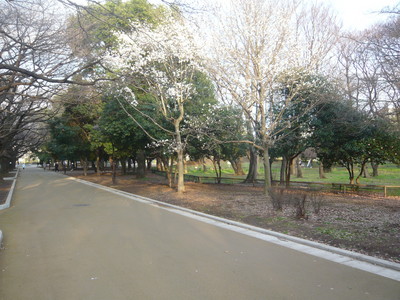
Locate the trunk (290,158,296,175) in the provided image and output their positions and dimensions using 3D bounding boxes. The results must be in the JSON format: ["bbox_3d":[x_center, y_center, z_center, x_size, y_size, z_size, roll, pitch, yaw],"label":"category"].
[{"bbox_3d":[11.561,2.040,40.000,0.680,1.978,0.680,0,-2,0],"label":"trunk"}]

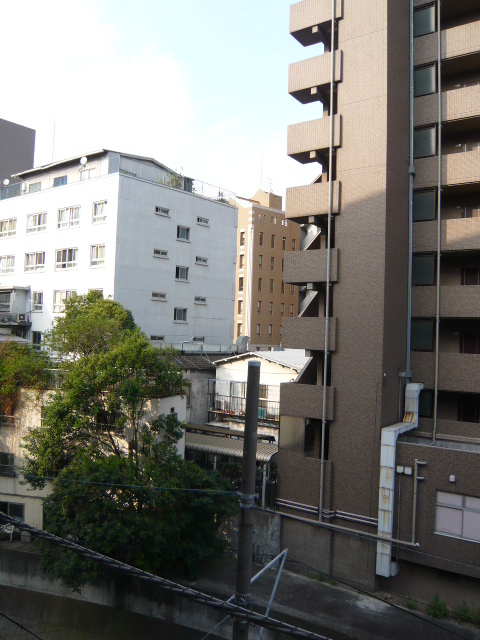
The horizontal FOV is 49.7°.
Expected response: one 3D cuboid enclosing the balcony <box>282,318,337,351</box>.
[{"bbox_3d":[3.324,0.641,22.735,2.537,1.380,1.400,0,-3,34],"label":"balcony"}]

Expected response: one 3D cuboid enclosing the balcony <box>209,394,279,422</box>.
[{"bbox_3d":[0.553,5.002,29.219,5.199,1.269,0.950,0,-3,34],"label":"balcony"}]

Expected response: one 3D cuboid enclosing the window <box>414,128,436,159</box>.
[{"bbox_3d":[8.130,-7.809,22.839,0.960,1.325,0.120,0,-3,33],"label":"window"}]

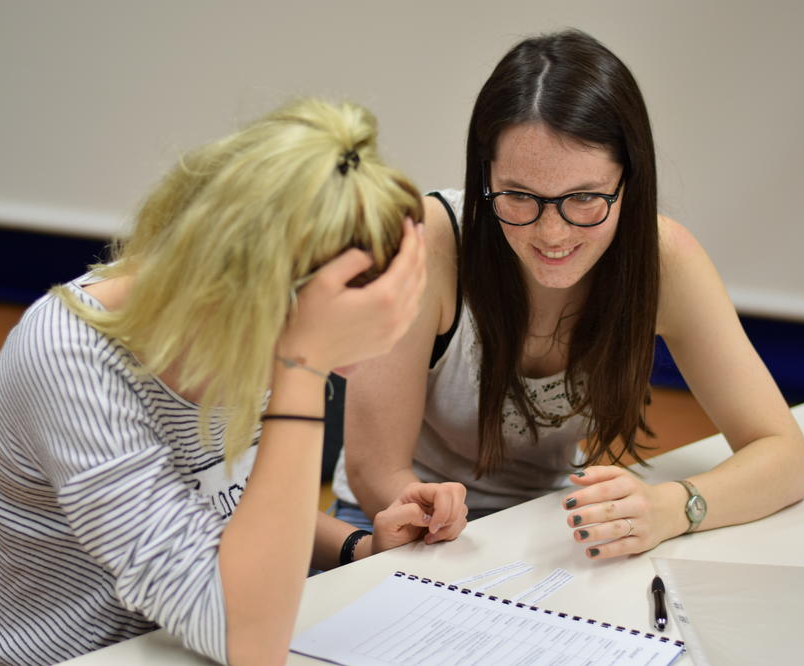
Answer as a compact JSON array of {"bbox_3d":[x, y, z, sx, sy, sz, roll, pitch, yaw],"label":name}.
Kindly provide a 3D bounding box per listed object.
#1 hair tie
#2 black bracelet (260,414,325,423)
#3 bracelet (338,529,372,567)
[{"bbox_3d":[-0.045,-0.145,1.765,0.024,0.012,0.022,8,-30,0],"label":"hair tie"},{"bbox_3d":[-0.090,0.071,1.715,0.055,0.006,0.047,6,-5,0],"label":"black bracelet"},{"bbox_3d":[-0.042,0.221,2.045,0.012,0.056,0.052,17,0,28],"label":"bracelet"}]

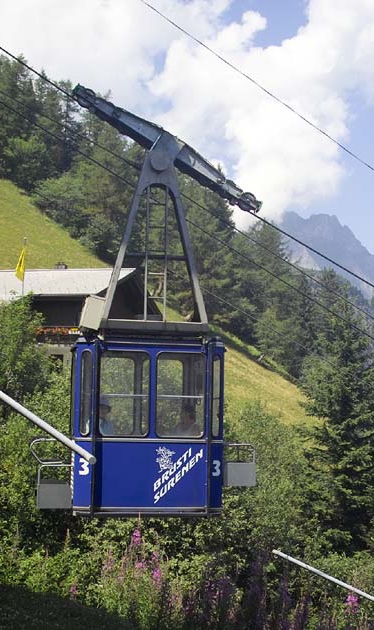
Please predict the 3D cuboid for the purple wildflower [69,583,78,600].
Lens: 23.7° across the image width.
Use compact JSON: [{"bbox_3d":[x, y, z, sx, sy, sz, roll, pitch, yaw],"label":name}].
[{"bbox_3d":[-0.903,2.200,7.100,0.062,0.143,0.062,1,-6,0],"label":"purple wildflower"}]

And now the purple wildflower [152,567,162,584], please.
[{"bbox_3d":[-0.243,2.073,7.100,0.077,0.143,0.077,1,-6,0],"label":"purple wildflower"}]

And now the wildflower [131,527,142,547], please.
[{"bbox_3d":[-0.413,1.812,7.300,0.079,0.164,0.079,1,-6,0],"label":"wildflower"}]

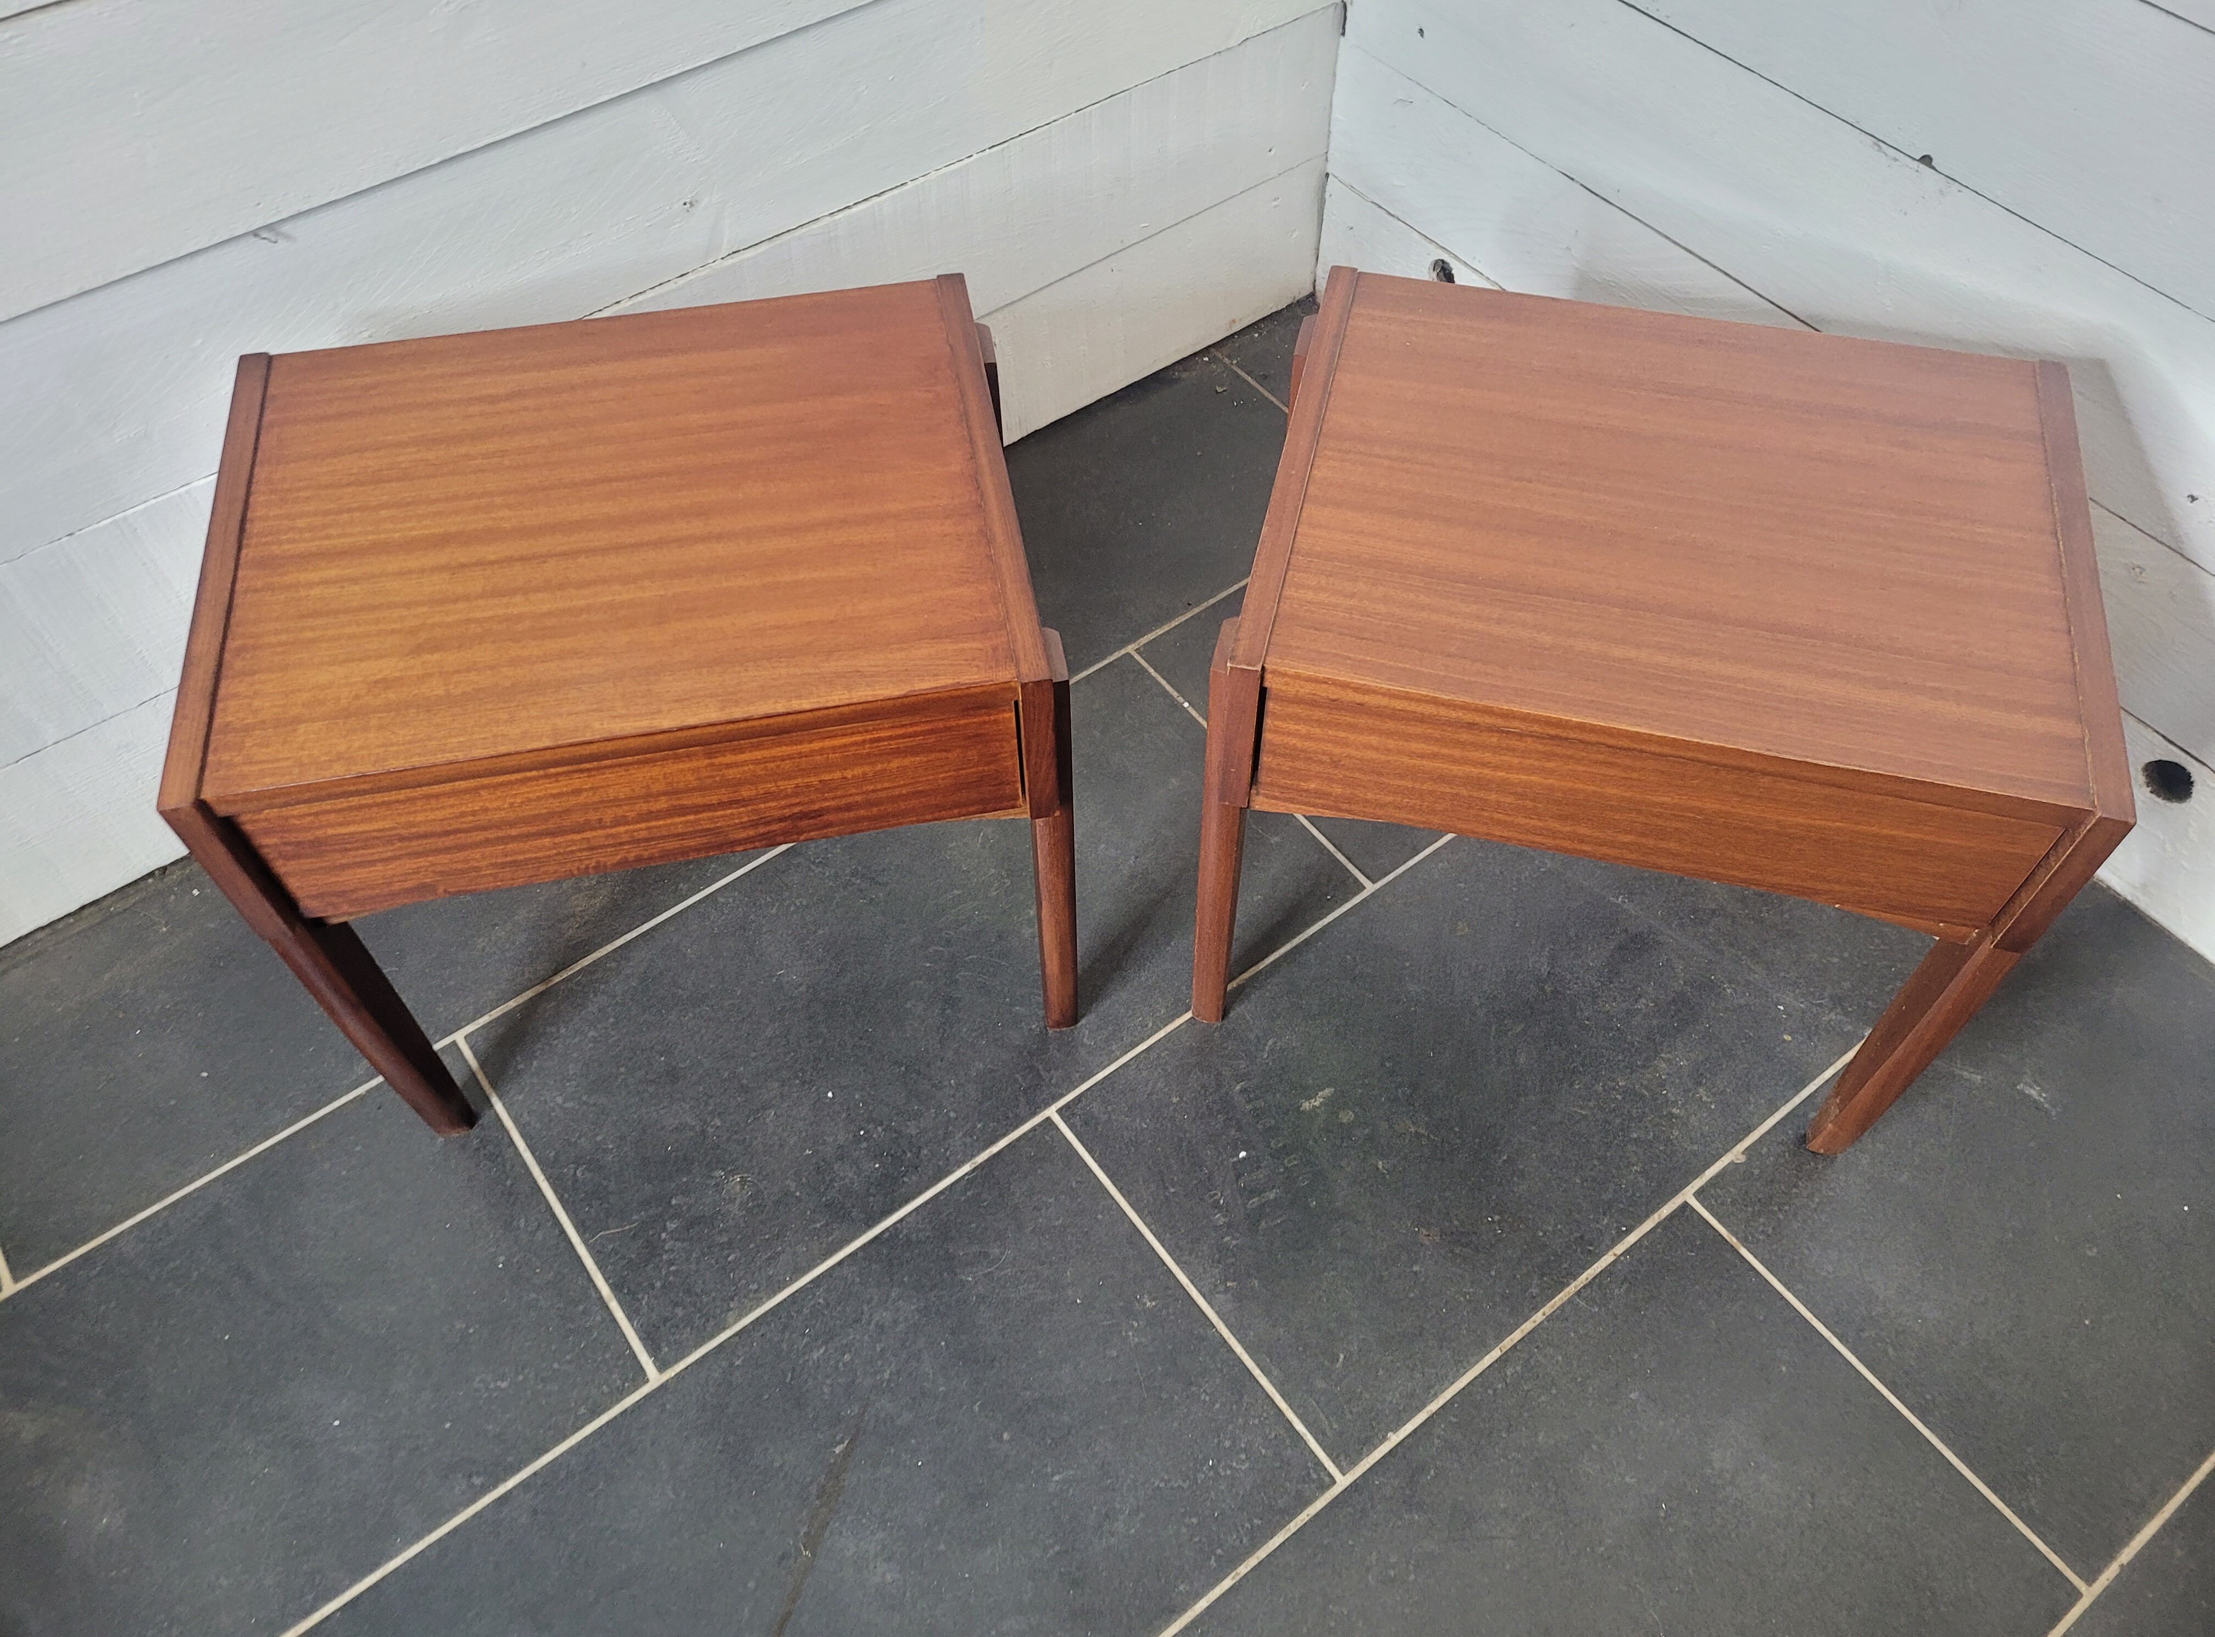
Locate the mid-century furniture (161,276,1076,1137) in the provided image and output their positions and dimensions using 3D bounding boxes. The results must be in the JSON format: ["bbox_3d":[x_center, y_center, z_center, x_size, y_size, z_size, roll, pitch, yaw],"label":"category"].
[{"bbox_3d":[-0.276,-0.061,1.097,0.460,0.392,0.348,-8,55,-5],"label":"mid-century furniture"}]

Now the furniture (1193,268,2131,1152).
[{"bbox_3d":[0.320,-0.058,1.083,0.460,0.392,0.348,11,55,9],"label":"furniture"}]

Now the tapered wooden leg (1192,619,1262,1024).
[{"bbox_3d":[0.072,0.025,1.031,0.025,0.388,0.042,11,55,9],"label":"tapered wooden leg"}]

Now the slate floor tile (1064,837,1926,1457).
[{"bbox_3d":[0.292,0.156,1.177,0.598,0.010,0.299,-31,60,-20],"label":"slate floor tile"}]

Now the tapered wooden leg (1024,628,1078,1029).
[{"bbox_3d":[-0.036,0.032,1.028,0.025,0.388,0.042,-8,55,-5],"label":"tapered wooden leg"}]

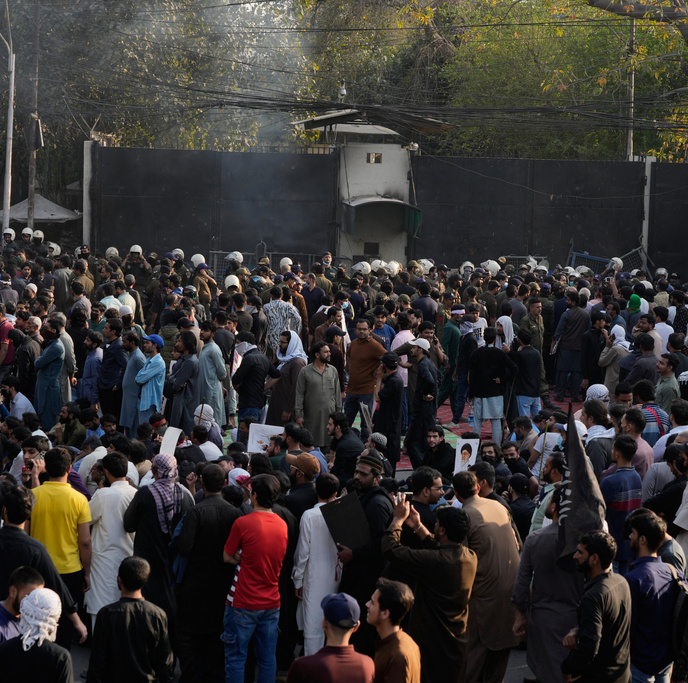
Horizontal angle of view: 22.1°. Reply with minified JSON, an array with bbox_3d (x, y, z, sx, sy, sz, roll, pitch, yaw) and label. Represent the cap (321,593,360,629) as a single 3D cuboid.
[{"bbox_3d":[-0.013,1.280,8.600,0.180,0.150,0.265,-1,17,-22],"label":"cap"}]

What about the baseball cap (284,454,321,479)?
[{"bbox_3d":[-0.283,0.862,12.700,0.265,0.145,0.180,25,10,11],"label":"baseball cap"}]

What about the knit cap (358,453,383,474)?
[{"bbox_3d":[0.188,0.847,12.300,0.175,0.110,0.190,4,2,0],"label":"knit cap"}]

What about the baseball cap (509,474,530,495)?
[{"bbox_3d":[1.588,1.256,15.900,0.180,0.150,0.260,-1,16,-27],"label":"baseball cap"}]

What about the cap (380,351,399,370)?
[{"bbox_3d":[0.537,0.192,20.400,0.180,0.150,0.260,-3,24,-44],"label":"cap"}]

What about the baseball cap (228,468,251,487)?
[{"bbox_3d":[-0.902,1.168,15.200,0.260,0.140,0.180,-1,2,42],"label":"baseball cap"}]

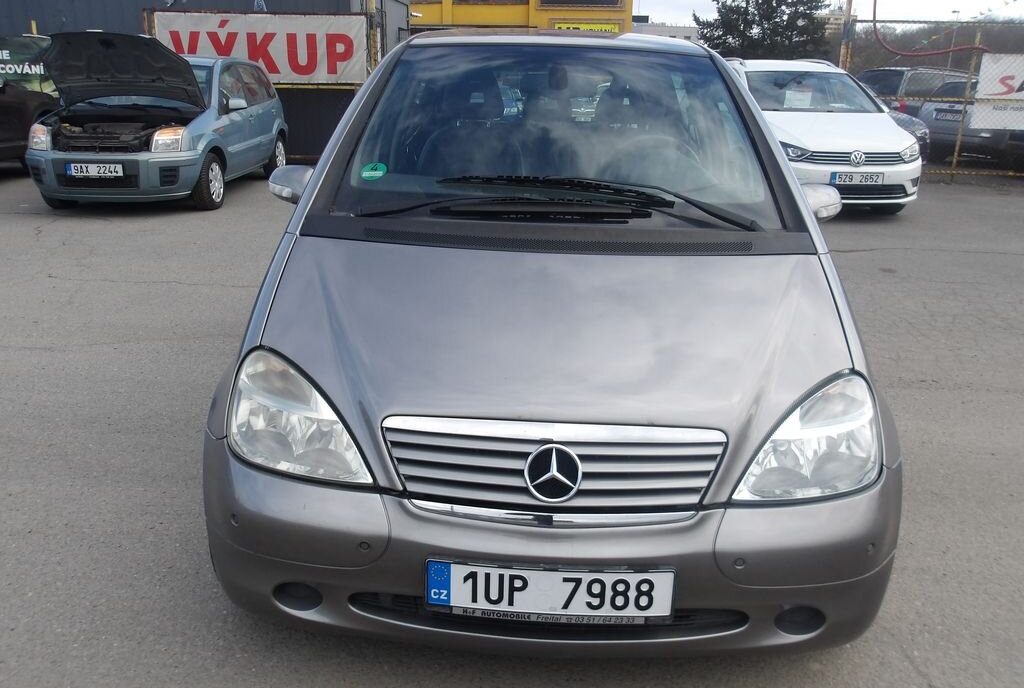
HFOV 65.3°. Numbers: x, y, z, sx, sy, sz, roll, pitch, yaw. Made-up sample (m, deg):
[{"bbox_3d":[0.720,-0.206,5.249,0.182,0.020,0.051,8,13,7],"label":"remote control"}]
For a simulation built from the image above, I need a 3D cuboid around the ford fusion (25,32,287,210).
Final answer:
[{"bbox_3d":[-3.932,-2.637,9.276,1.760,1.720,4.020,0,19,-1],"label":"ford fusion"}]

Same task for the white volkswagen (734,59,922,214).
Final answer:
[{"bbox_3d":[3.191,-2.589,9.595,1.860,1.590,4.340,-1,19,-3],"label":"white volkswagen"}]

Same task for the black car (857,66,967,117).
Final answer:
[{"bbox_3d":[8.756,-4.571,15.529,4.600,1.580,1.800,-7,21,-21],"label":"black car"}]

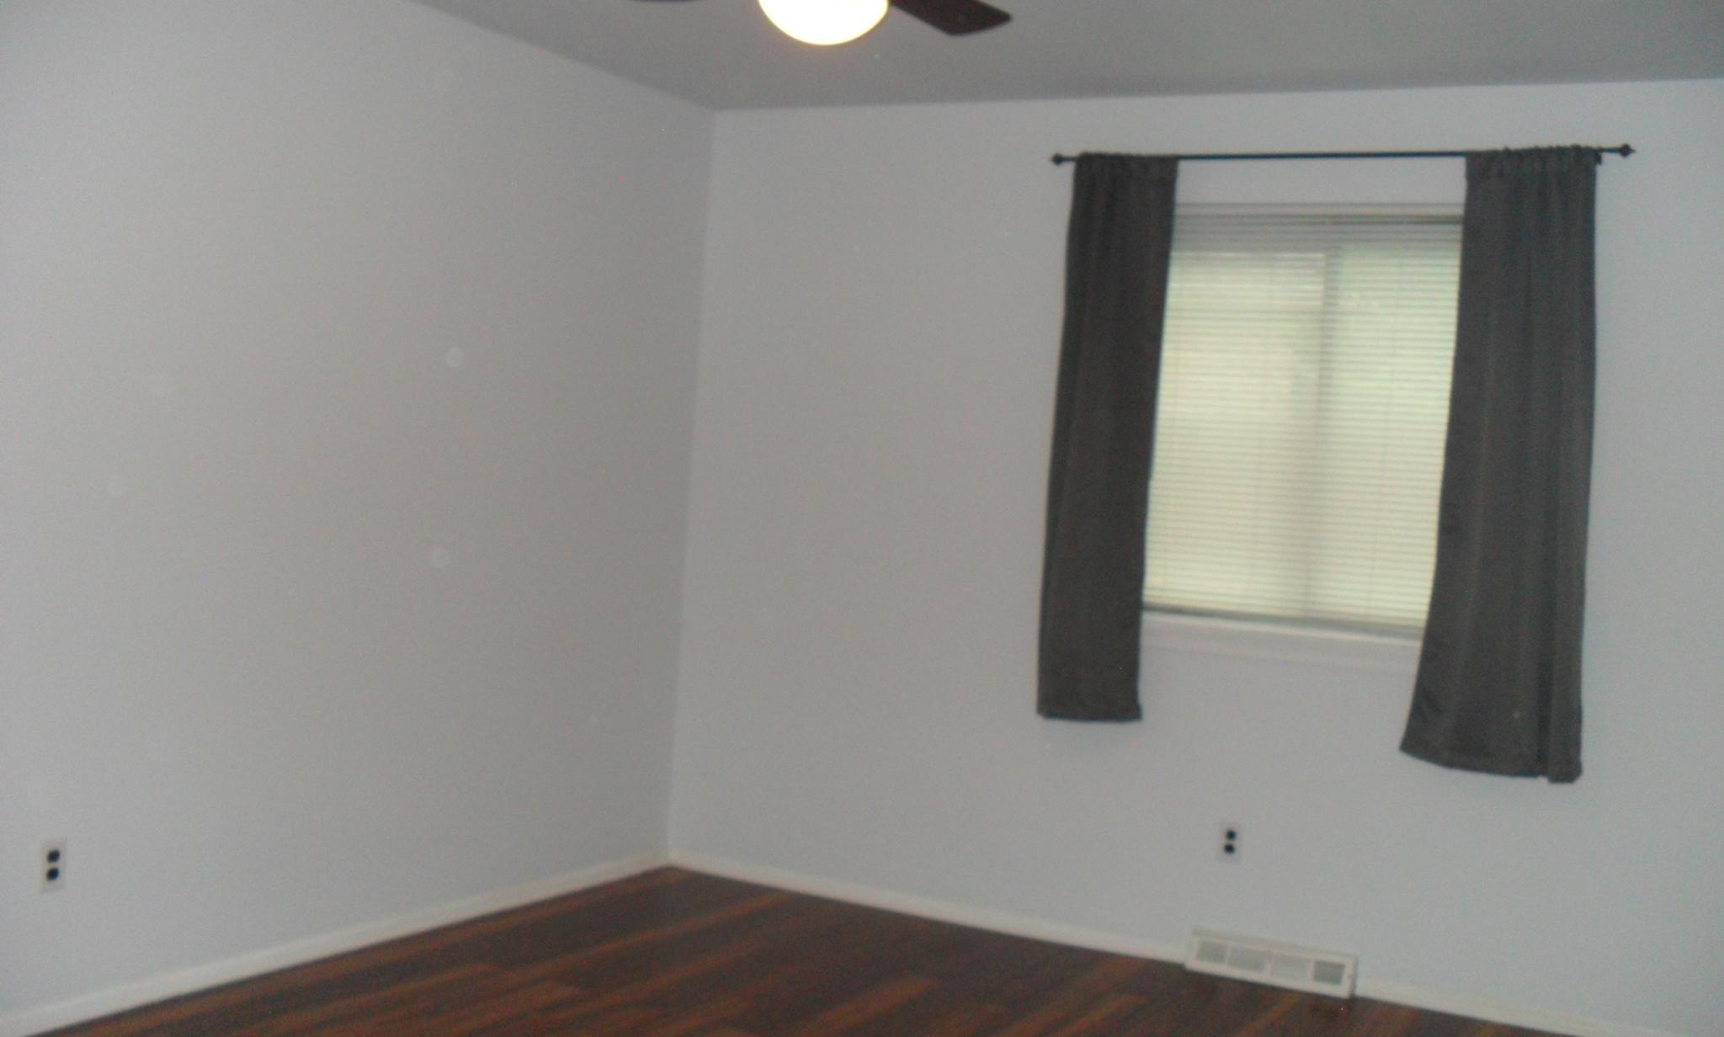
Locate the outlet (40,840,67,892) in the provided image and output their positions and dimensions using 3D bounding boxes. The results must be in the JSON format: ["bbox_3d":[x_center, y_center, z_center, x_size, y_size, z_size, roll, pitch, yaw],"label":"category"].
[{"bbox_3d":[-1.676,0.723,3.622,0.010,0.115,0.071,5,1,27],"label":"outlet"}]

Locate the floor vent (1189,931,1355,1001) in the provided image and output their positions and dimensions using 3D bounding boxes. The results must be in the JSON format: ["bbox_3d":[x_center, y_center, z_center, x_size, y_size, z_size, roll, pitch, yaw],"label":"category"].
[{"bbox_3d":[1.113,1.214,4.753,0.450,0.100,0.070,5,1,27],"label":"floor vent"}]

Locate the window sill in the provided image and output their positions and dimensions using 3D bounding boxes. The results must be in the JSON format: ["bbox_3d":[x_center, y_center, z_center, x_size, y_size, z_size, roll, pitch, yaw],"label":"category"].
[{"bbox_3d":[1.210,0.349,4.770,1.050,0.090,0.100,5,1,27],"label":"window sill"}]

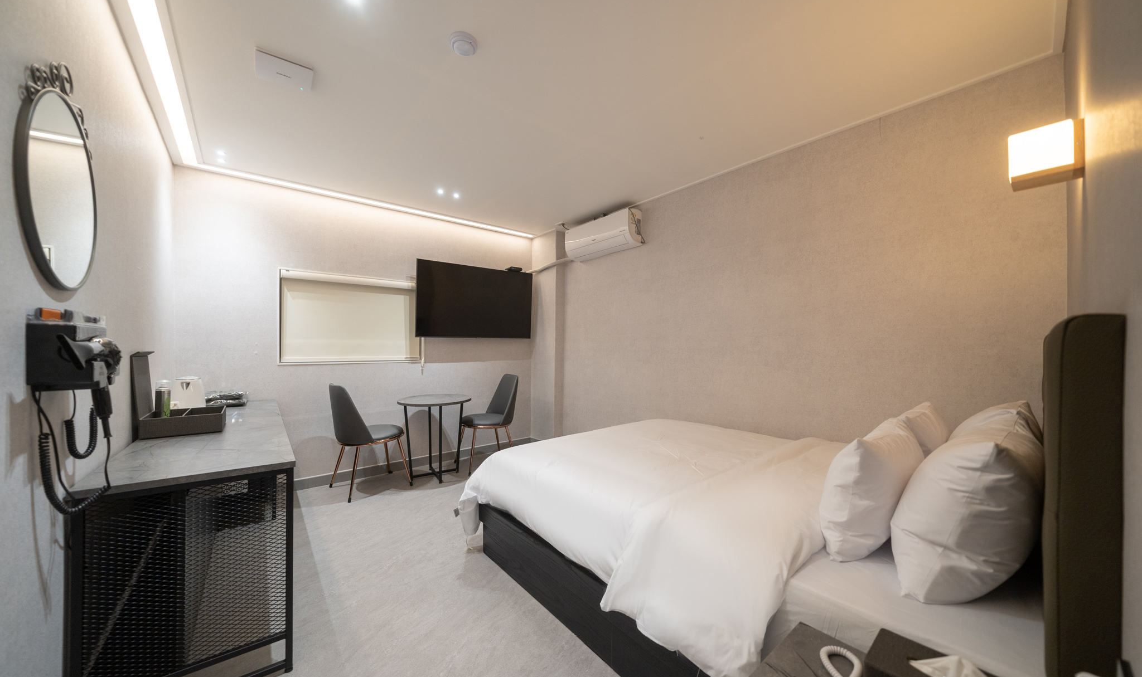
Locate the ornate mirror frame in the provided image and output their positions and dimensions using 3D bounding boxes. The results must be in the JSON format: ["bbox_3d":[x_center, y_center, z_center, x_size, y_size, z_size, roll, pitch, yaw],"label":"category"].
[{"bbox_3d":[-1.374,-0.392,1.037,0.032,0.517,0.517,1,-2,-40],"label":"ornate mirror frame"}]

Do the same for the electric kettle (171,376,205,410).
[{"bbox_3d":[-2.385,0.351,2.370,0.151,0.220,0.209,1,-2,-35],"label":"electric kettle"}]

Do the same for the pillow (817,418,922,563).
[{"bbox_3d":[0.979,0.448,1.230,0.576,0.362,0.209,1,8,-40],"label":"pillow"}]

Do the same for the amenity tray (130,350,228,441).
[{"bbox_3d":[-1.893,0.259,1.849,0.307,0.379,0.316,1,-2,-40],"label":"amenity tray"}]

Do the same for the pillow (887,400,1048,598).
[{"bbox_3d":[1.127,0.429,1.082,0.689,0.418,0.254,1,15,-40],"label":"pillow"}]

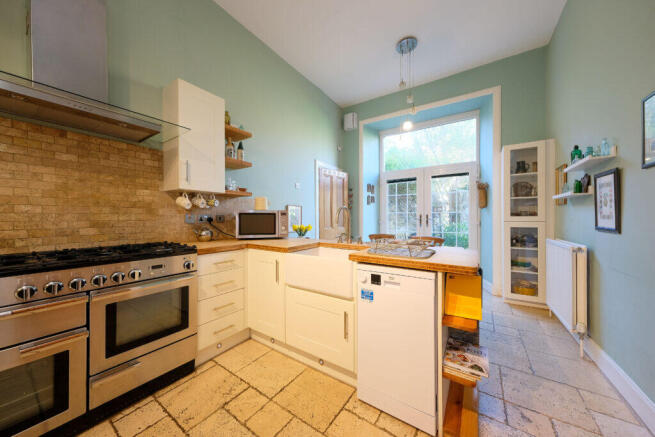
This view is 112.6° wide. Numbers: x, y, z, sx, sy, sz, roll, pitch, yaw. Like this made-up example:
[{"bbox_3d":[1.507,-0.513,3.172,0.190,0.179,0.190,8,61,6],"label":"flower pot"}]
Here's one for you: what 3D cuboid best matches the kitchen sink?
[{"bbox_3d":[0.041,0.406,1.776,0.595,0.255,0.456,0,1,33],"label":"kitchen sink"}]

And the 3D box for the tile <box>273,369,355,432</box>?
[{"bbox_3d":[-0.082,1.177,1.452,0.415,0.016,0.371,0,1,33],"label":"tile"}]

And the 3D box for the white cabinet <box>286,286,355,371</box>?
[{"bbox_3d":[0.074,0.786,1.849,0.607,0.468,0.568,0,1,33],"label":"white cabinet"}]

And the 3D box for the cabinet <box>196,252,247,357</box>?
[{"bbox_3d":[-1.104,0.657,1.982,0.565,0.744,0.408,0,1,33],"label":"cabinet"}]

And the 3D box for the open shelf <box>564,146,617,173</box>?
[{"bbox_3d":[2.006,-0.446,1.698,0.116,0.074,0.555,0,1,33],"label":"open shelf"}]

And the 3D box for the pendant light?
[{"bbox_3d":[1.069,-1.771,2.943,0.252,1.114,0.252,0,1,33],"label":"pendant light"}]

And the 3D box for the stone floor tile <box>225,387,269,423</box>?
[{"bbox_3d":[-0.502,1.180,1.385,0.204,0.016,0.196,0,1,33],"label":"stone floor tile"}]

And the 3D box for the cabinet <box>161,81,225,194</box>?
[{"bbox_3d":[-1.228,-0.686,2.026,0.310,0.896,0.397,0,1,33],"label":"cabinet"}]

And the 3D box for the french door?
[{"bbox_3d":[1.865,0.071,4.215,1.720,2.073,0.081,0,1,33],"label":"french door"}]

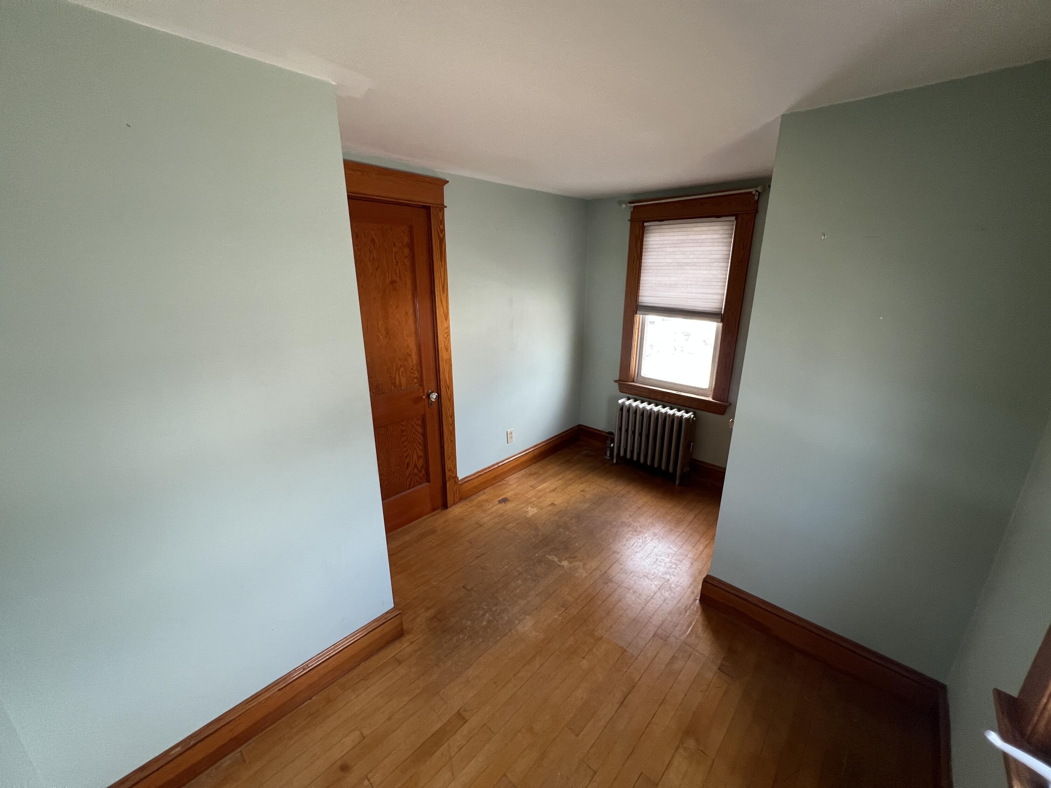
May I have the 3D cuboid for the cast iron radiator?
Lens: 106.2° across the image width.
[{"bbox_3d":[1.089,0.388,3.404,0.640,0.600,0.185,15,22,40],"label":"cast iron radiator"}]

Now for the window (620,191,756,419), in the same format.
[{"bbox_3d":[1.222,-0.696,3.140,0.970,1.590,0.120,15,22,40],"label":"window"}]

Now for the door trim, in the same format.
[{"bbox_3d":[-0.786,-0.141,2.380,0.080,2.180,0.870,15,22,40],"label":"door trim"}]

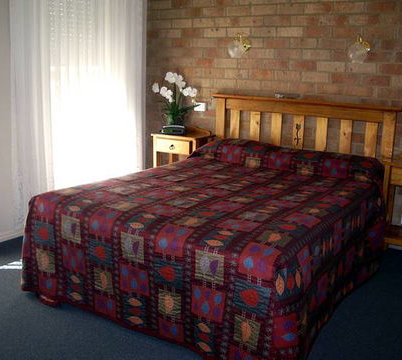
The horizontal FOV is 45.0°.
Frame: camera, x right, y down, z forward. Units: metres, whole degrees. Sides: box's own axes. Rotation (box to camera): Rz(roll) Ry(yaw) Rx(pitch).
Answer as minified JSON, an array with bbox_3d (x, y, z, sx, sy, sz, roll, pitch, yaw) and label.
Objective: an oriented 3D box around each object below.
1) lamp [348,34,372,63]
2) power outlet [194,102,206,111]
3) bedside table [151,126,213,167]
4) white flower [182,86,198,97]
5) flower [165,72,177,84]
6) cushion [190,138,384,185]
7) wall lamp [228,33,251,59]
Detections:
[{"bbox_3d":[1.184,-0.959,3.548,0.140,0.205,0.255,10,16,31],"label":"lamp"},{"bbox_3d":[-0.007,-0.678,4.524,0.115,0.073,0.012,10,16,31],"label":"power outlet"},{"bbox_3d":[-0.173,-0.086,4.559,0.492,0.808,0.330,10,16,31],"label":"bedside table"},{"bbox_3d":[-0.103,-0.793,4.361,0.135,0.095,0.070,5,14,15],"label":"white flower"},{"bbox_3d":[-0.274,-0.928,4.440,0.105,0.105,0.060,5,14,14],"label":"flower"},{"bbox_3d":[0.653,-0.175,3.920,1.605,0.183,0.340,10,16,31],"label":"cushion"},{"bbox_3d":[0.332,-1.124,4.056,0.140,0.205,0.255,10,16,31],"label":"wall lamp"}]

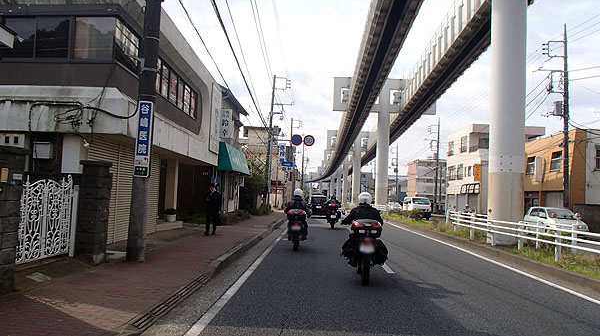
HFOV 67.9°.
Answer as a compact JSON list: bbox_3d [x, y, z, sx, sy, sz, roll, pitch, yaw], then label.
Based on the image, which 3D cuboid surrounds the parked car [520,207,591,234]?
[{"bbox_3d":[13.098,2.753,22.799,1.620,1.500,3.650,2,-3,3],"label":"parked car"}]

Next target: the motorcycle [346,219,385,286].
[{"bbox_3d":[1.202,1.492,8.530,0.760,1.220,2.100,2,-4,2],"label":"motorcycle"}]

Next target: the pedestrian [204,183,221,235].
[{"bbox_3d":[-2.885,1.375,14.837,0.540,1.700,0.380,1,-4,19],"label":"pedestrian"}]

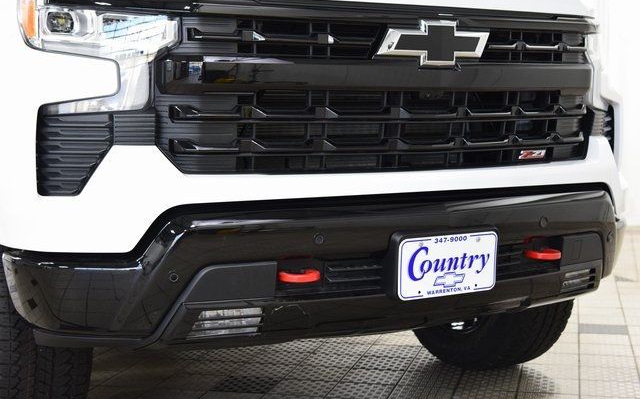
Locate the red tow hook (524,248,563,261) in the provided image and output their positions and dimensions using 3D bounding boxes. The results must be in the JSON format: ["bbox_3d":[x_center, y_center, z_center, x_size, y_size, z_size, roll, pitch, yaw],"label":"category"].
[{"bbox_3d":[0.623,0.154,2.826,0.116,0.030,0.075,-3,5,-29],"label":"red tow hook"}]

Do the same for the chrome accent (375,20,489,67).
[{"bbox_3d":[0.292,-0.394,2.570,0.340,0.111,0.035,-3,5,-29],"label":"chrome accent"}]

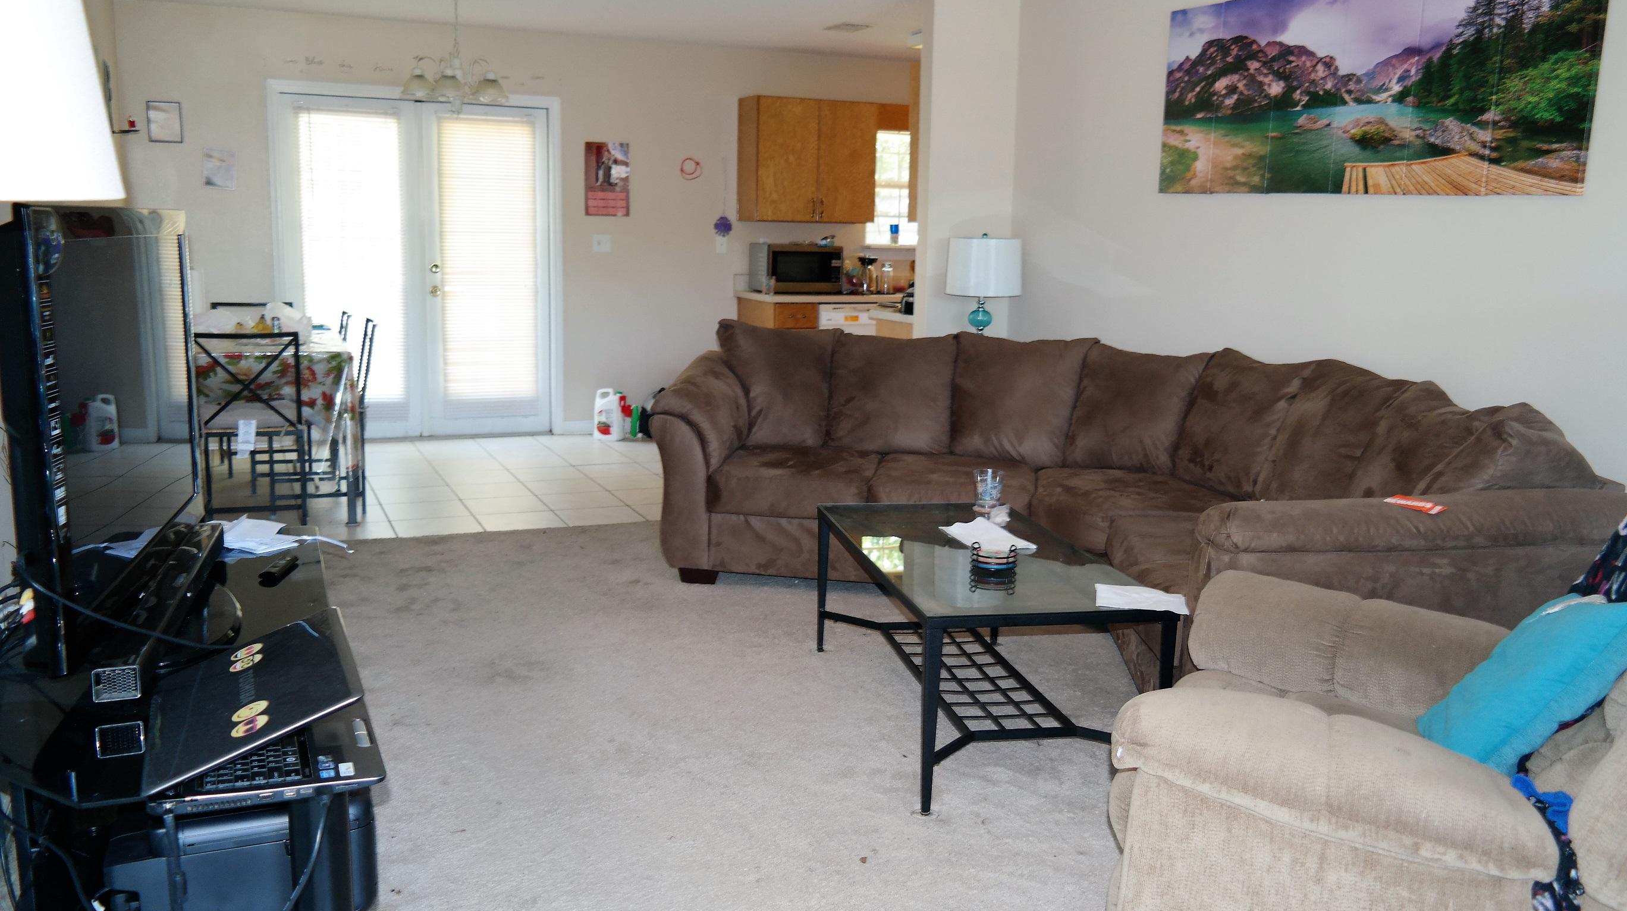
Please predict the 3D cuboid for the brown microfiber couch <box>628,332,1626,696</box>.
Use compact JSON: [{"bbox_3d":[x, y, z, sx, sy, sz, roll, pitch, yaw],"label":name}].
[{"bbox_3d":[0.654,0.086,3.995,2.570,0.920,2.180,3,10,9],"label":"brown microfiber couch"}]

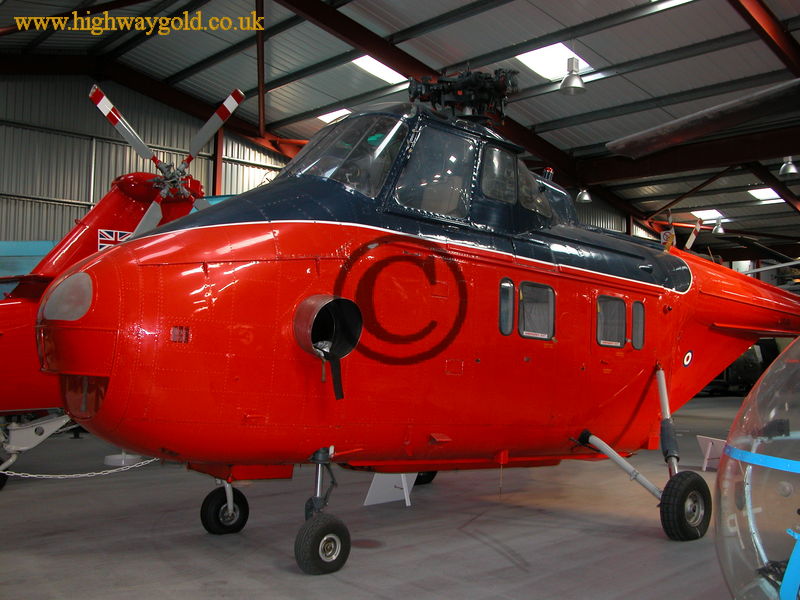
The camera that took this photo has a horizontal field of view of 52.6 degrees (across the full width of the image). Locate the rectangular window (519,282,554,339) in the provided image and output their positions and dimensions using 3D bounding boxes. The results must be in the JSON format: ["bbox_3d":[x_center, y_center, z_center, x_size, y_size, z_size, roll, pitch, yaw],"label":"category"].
[{"bbox_3d":[1.185,0.099,7.043,0.490,0.508,0.050,7,-7,-42],"label":"rectangular window"}]

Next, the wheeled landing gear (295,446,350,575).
[{"bbox_3d":[-0.542,1.467,5.706,0.420,0.880,0.220,4,-4,-41],"label":"wheeled landing gear"}]

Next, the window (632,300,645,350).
[{"bbox_3d":[2.369,0.257,8.077,0.220,0.484,0.050,7,-7,-42],"label":"window"}]

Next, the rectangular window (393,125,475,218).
[{"bbox_3d":[0.283,-1.048,6.466,0.920,0.710,0.070,7,-11,-42],"label":"rectangular window"}]

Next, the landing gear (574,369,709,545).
[{"bbox_3d":[2.459,1.350,7.543,1.260,1.460,0.980,4,-4,-41],"label":"landing gear"}]

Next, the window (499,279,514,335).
[{"bbox_3d":[0.884,0.057,6.784,0.190,0.490,0.050,7,-7,-42],"label":"window"}]

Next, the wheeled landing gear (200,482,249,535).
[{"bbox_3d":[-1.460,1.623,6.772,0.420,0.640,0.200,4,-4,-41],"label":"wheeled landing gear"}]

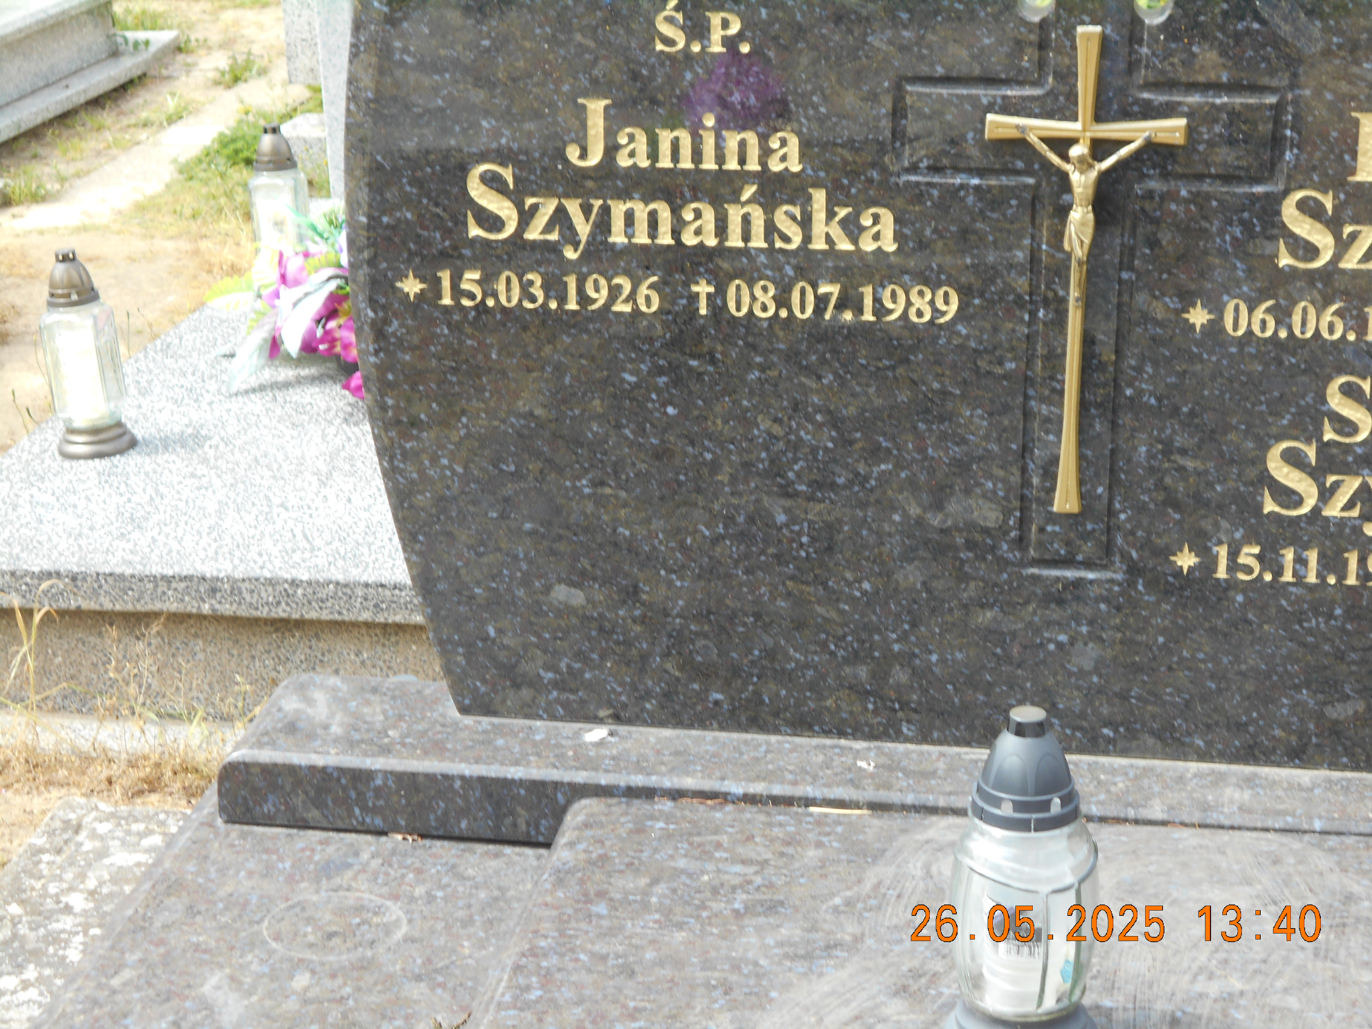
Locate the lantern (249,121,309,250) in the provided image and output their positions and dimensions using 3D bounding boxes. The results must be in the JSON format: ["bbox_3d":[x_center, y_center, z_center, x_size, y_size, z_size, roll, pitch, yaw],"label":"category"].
[{"bbox_3d":[-0.686,-0.516,5.080,0.110,0.285,0.110,2,20,9],"label":"lantern"}]

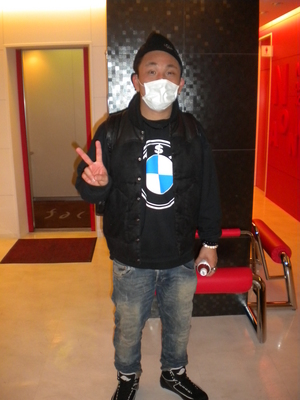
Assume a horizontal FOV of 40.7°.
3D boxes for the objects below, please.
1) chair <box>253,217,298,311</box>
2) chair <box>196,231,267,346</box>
[{"bbox_3d":[0.858,0.381,3.250,0.366,0.648,0.871,-1,13,-2],"label":"chair"},{"bbox_3d":[0.284,0.534,2.585,0.871,0.648,0.366,-1,13,-2],"label":"chair"}]

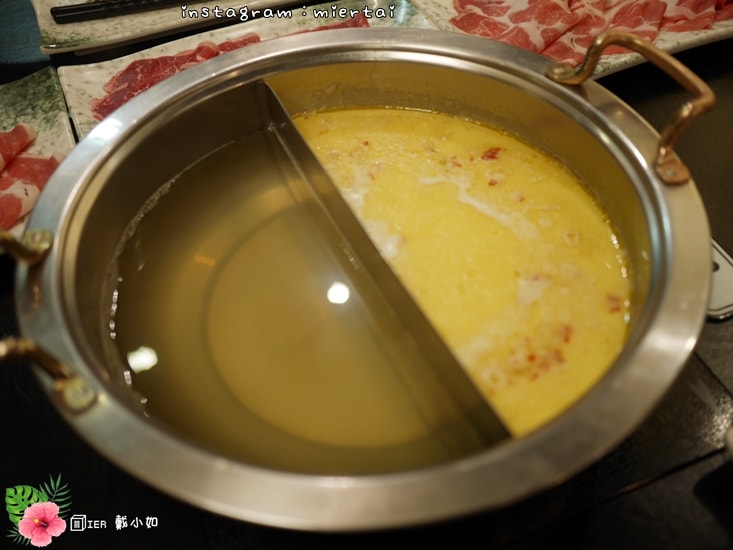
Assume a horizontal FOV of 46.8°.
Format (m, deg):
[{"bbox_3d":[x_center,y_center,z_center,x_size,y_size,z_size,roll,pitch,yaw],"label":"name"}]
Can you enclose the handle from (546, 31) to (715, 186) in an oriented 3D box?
[{"bbox_3d":[0.144,-0.098,0.449,0.046,0.028,0.111,-20,50,-15],"label":"handle"}]

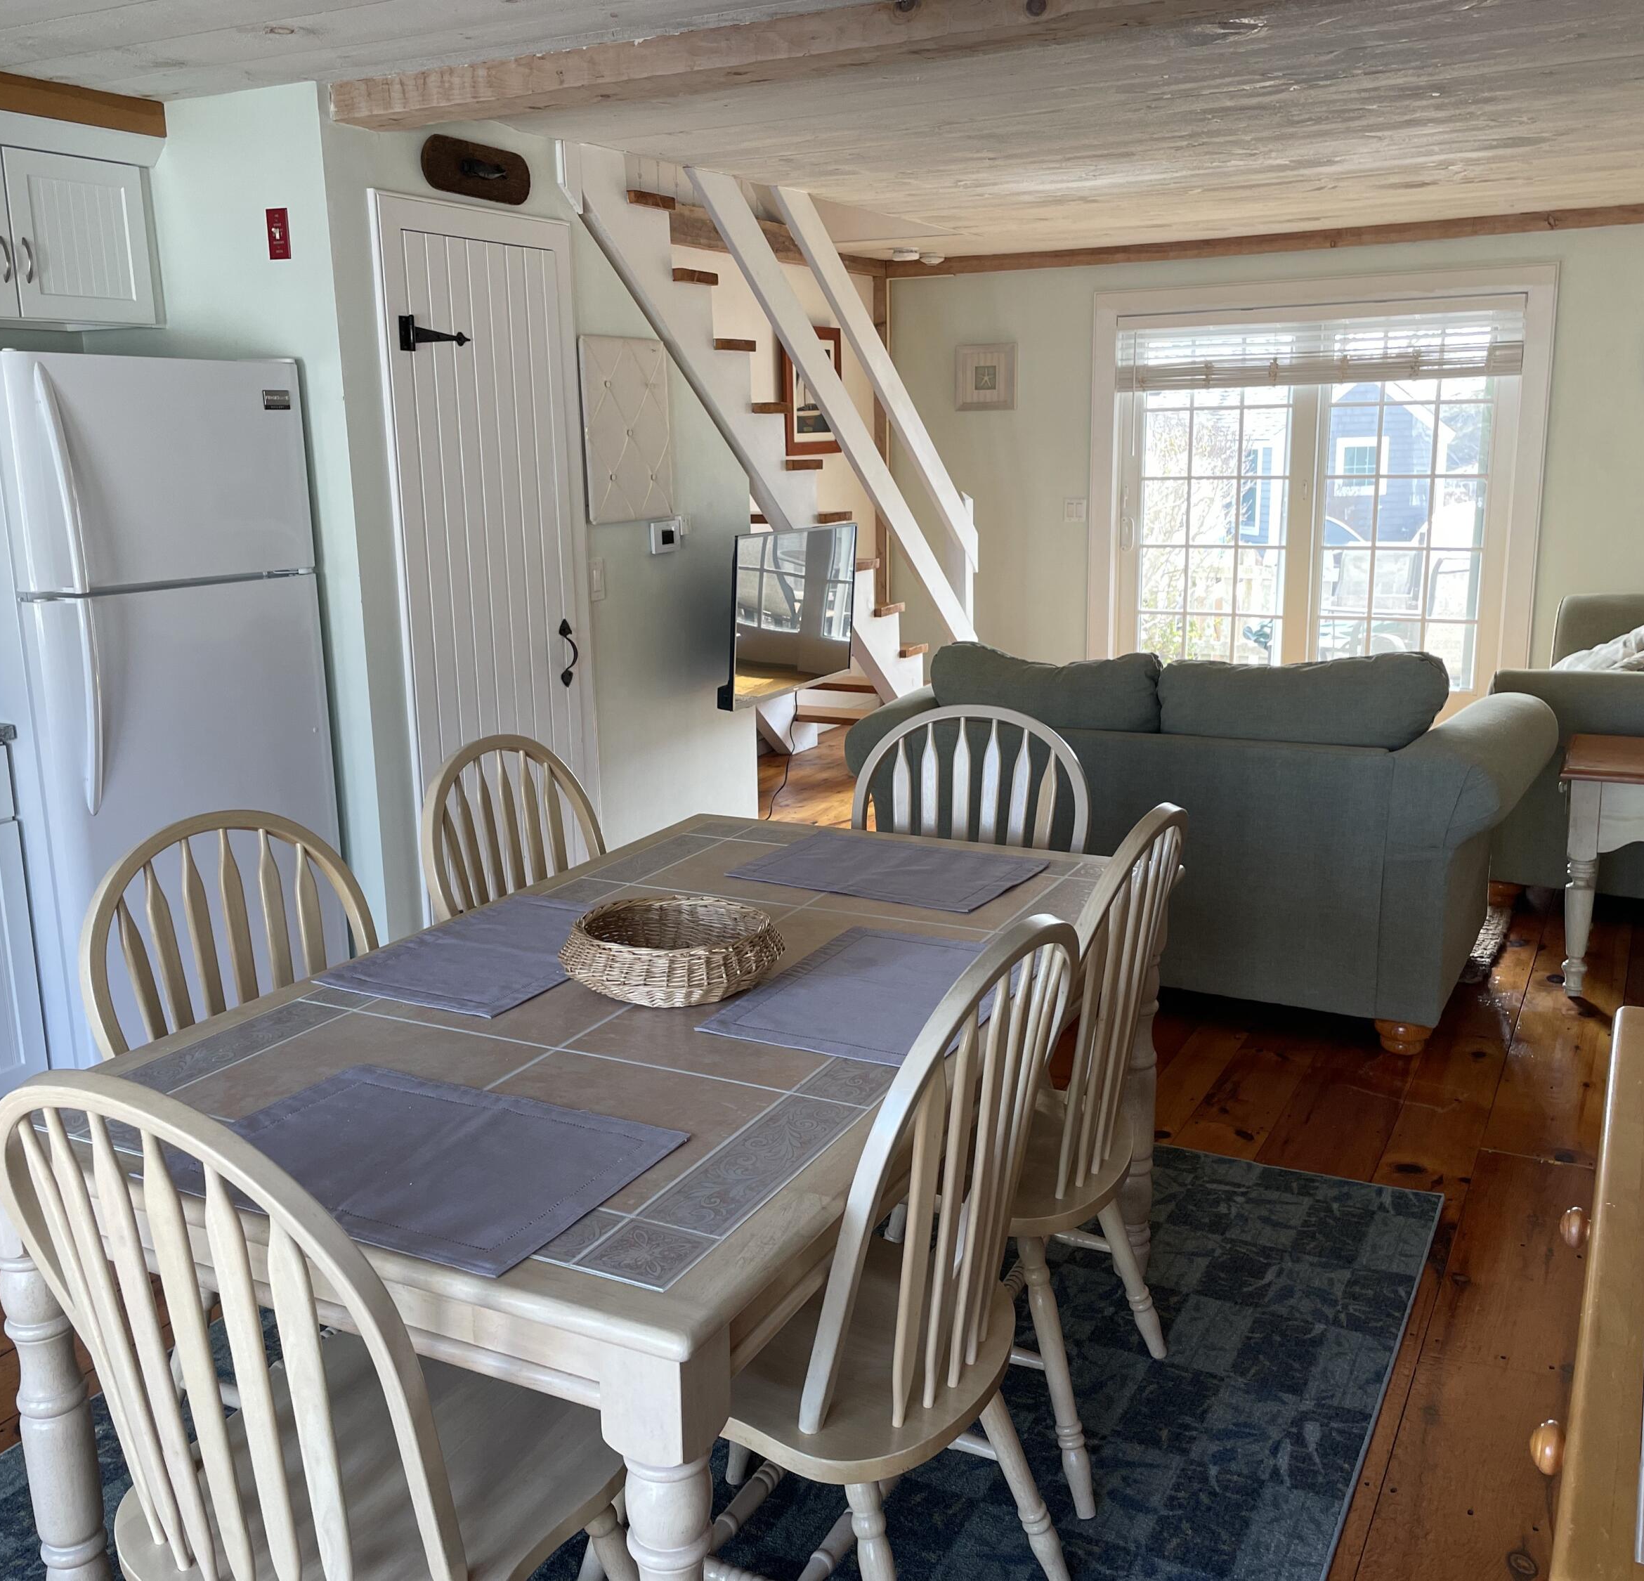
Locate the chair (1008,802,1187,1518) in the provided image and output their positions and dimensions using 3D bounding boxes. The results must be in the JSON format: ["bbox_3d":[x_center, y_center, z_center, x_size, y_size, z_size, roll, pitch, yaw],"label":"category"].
[{"bbox_3d":[0.258,0.490,2.439,0.520,0.985,0.480,5,14,26],"label":"chair"}]

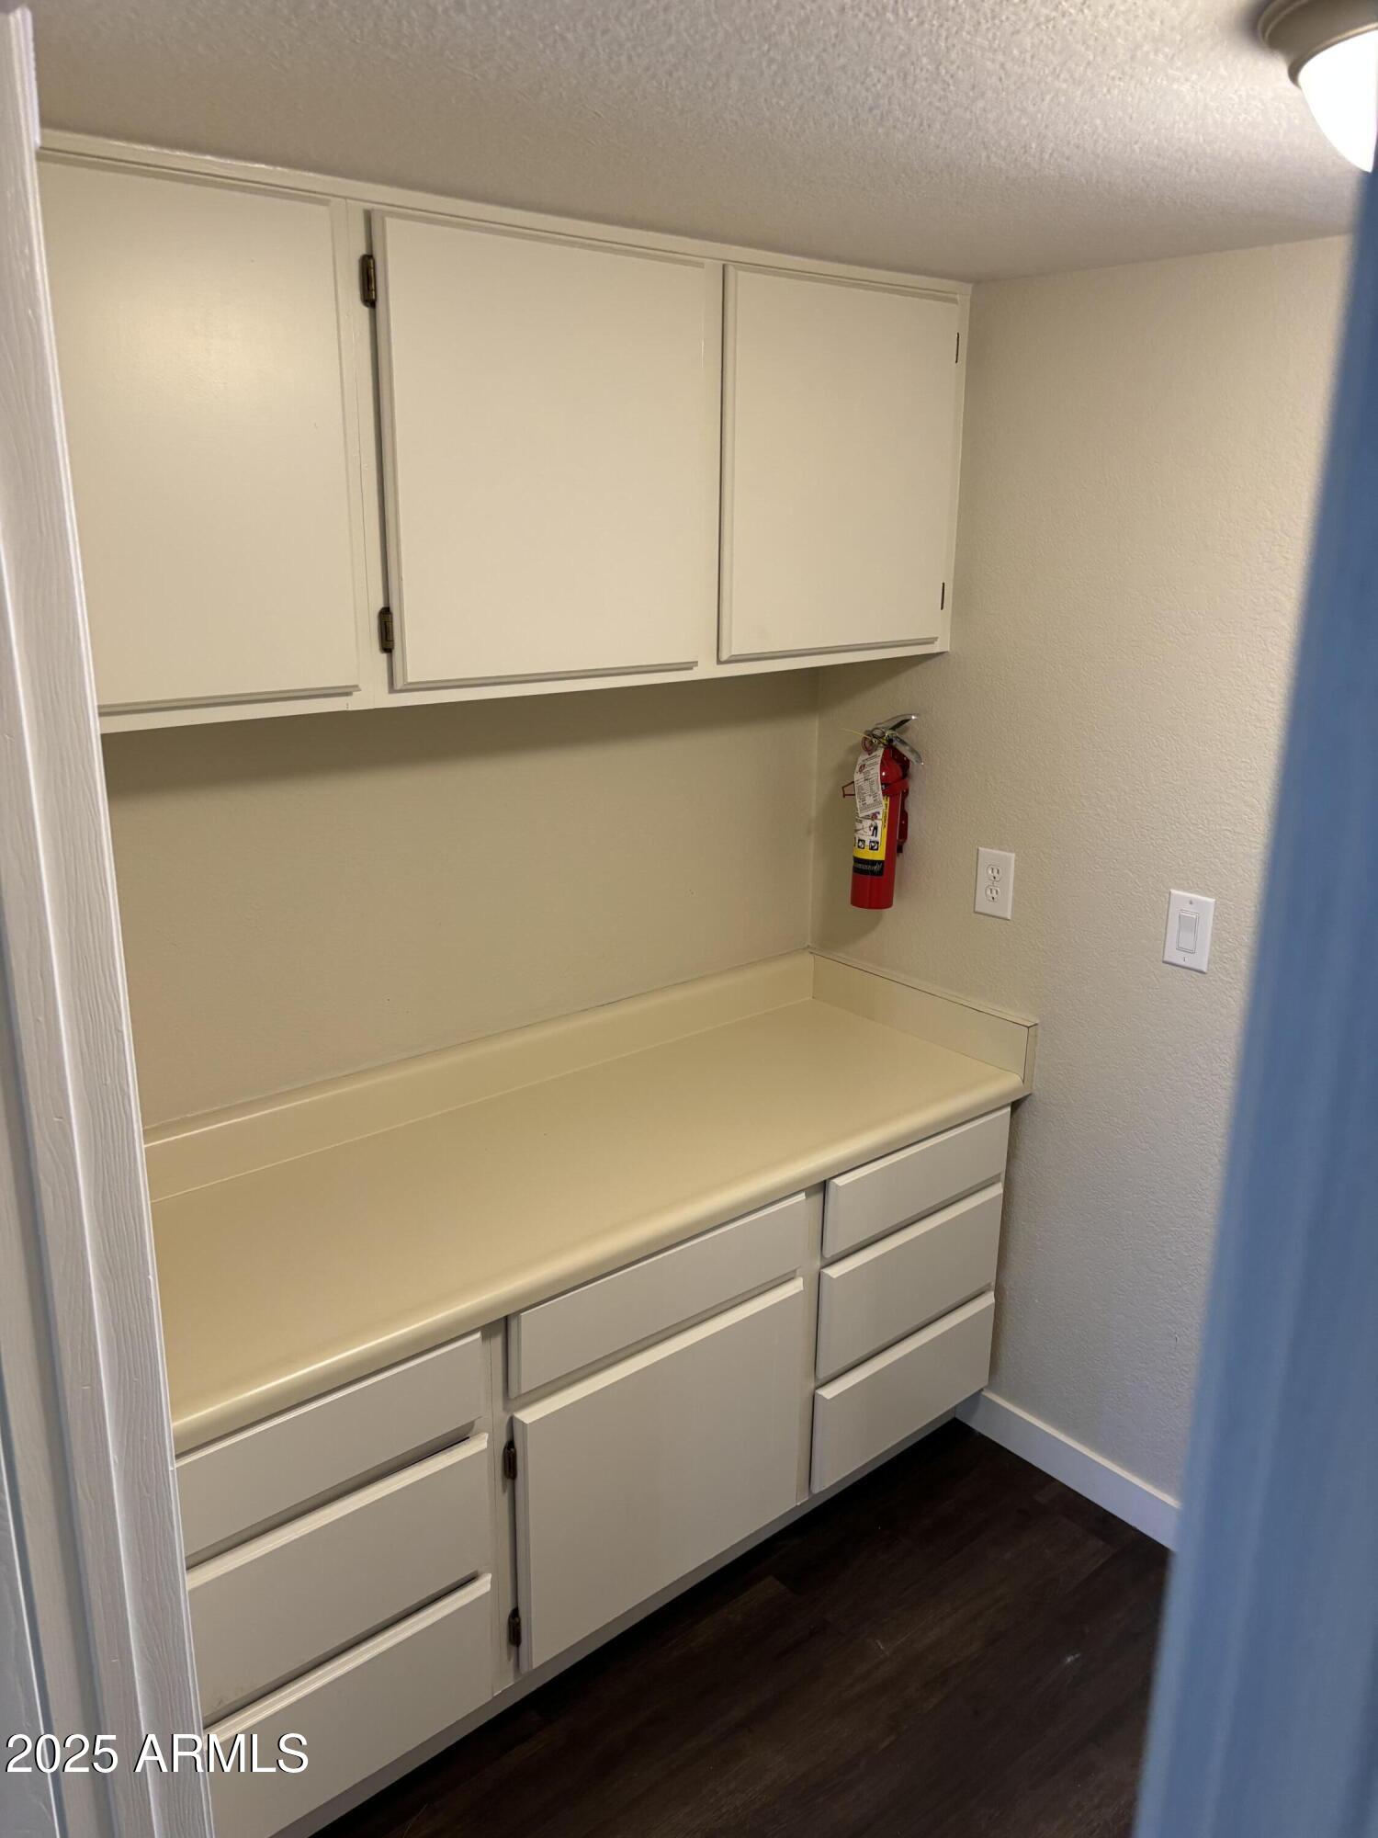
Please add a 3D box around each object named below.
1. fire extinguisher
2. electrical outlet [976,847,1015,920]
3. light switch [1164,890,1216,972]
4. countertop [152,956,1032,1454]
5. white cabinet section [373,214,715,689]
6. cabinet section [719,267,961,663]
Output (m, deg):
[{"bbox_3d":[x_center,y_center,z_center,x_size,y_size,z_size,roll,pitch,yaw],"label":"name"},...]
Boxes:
[{"bbox_3d":[0.370,-0.208,2.629,0.095,0.370,0.165,-13,21,-38],"label":"fire extinguisher"},{"bbox_3d":[0.558,-0.064,2.519,0.009,0.124,0.079,-13,21,-38],"label":"electrical outlet"},{"bbox_3d":[0.809,0.021,2.233,0.010,0.124,0.079,-13,21,-38],"label":"light switch"},{"bbox_3d":[-0.206,0.348,2.218,1.700,0.125,0.587,-13,21,-38],"label":"countertop"},{"bbox_3d":[-0.278,-0.651,1.997,0.543,0.582,0.310,-13,21,-38],"label":"white cabinet section"},{"bbox_3d":[0.151,-0.753,2.345,0.540,0.582,0.310,-13,21,-38],"label":"cabinet section"}]

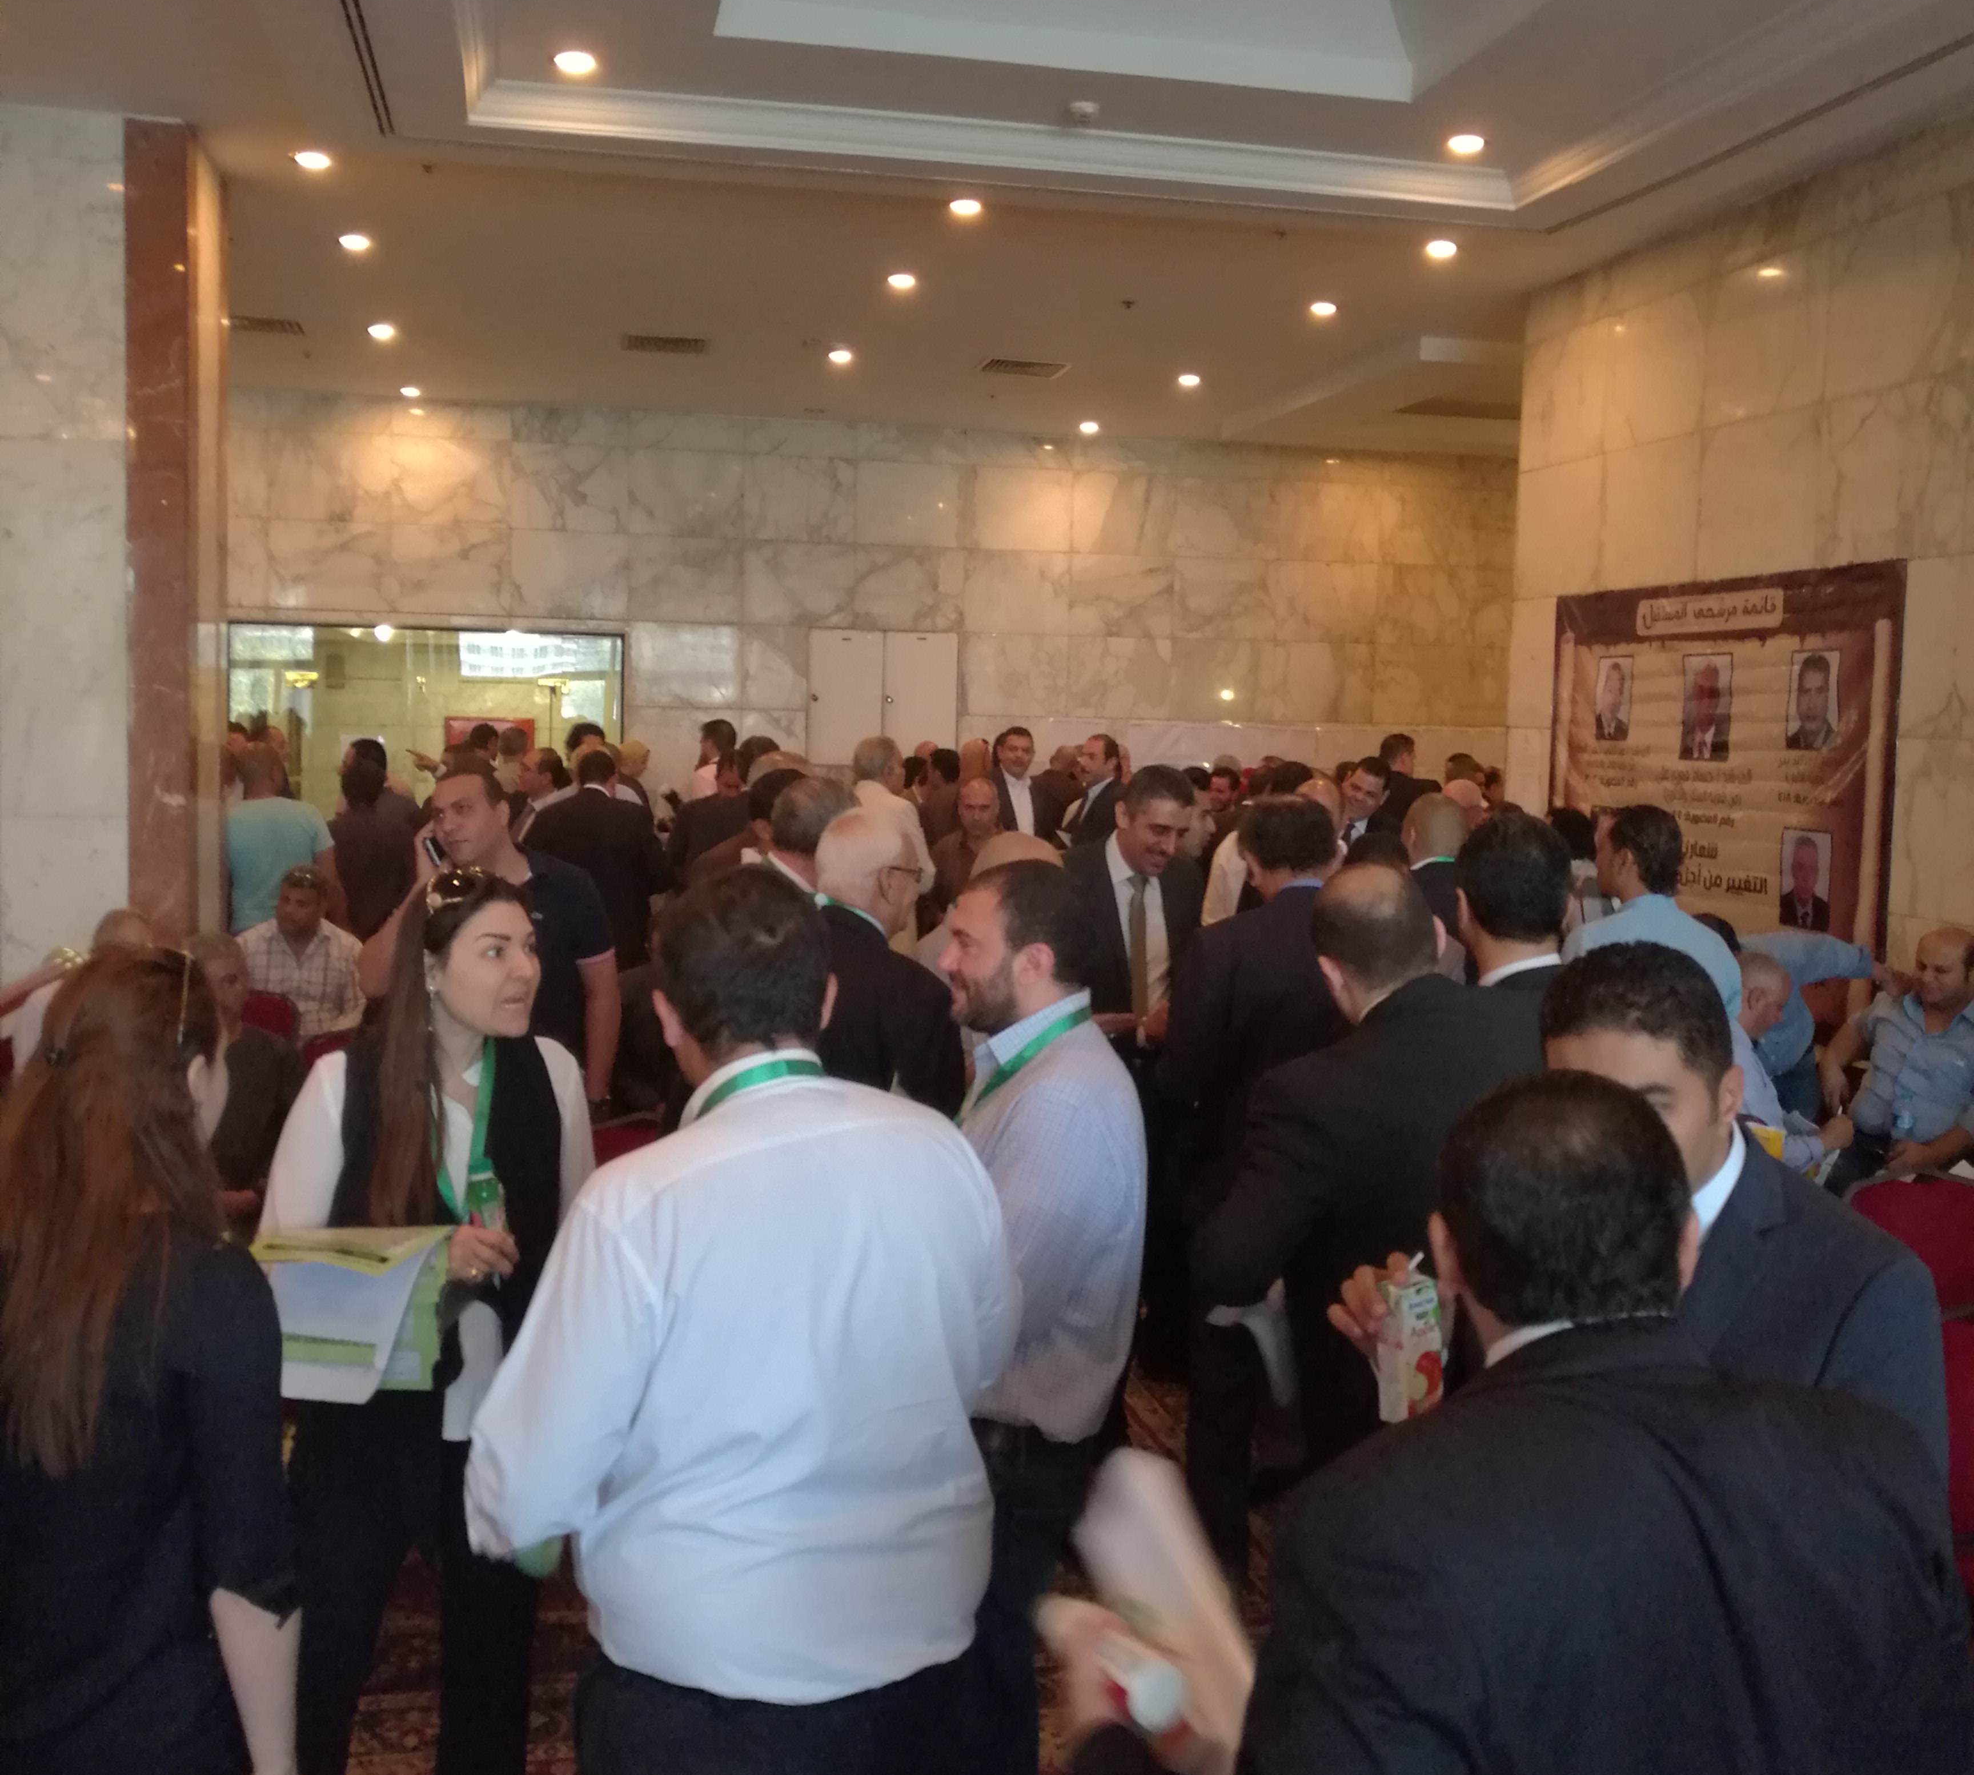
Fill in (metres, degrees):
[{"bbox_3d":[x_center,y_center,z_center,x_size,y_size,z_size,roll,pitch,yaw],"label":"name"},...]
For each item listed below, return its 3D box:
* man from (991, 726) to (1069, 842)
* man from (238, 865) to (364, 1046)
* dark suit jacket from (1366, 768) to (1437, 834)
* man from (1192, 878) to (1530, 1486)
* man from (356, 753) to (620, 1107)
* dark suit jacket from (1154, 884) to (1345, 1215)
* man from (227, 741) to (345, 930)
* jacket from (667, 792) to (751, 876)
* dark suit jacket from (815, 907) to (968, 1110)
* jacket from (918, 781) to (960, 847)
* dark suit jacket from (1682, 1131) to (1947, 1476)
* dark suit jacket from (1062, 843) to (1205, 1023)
[{"bbox_3d":[0.191,0.158,9.800,0.520,1.790,0.340,3,5,20],"label":"man"},{"bbox_3d":[-2.298,0.595,6.900,0.560,1.290,0.750,0,5,-14],"label":"man"},{"bbox_3d":[2.296,-0.272,11.416,0.540,0.740,0.360,4,5,23],"label":"dark suit jacket"},{"bbox_3d":[0.609,0.812,3.051,0.570,1.680,0.430,0,5,-18],"label":"man"},{"bbox_3d":[-1.126,0.581,4.643,0.560,1.765,0.420,3,5,14],"label":"man"},{"bbox_3d":[0.615,0.351,4.250,0.560,0.730,0.360,-1,5,-22],"label":"dark suit jacket"},{"bbox_3d":[-2.703,0.309,7.700,0.560,1.710,0.340,0,5,-13],"label":"man"},{"bbox_3d":[-1.068,-0.064,8.500,0.540,0.730,0.340,1,5,-6],"label":"jacket"},{"bbox_3d":[-0.285,0.389,3.867,0.500,0.730,0.340,5,6,37],"label":"dark suit jacket"},{"bbox_3d":[-0.230,-0.138,10.200,0.500,0.720,0.320,-2,6,-37],"label":"jacket"},{"bbox_3d":[0.637,0.614,2.001,0.540,0.720,0.360,4,5,23],"label":"dark suit jacket"},{"bbox_3d":[0.315,0.294,4.618,0.500,0.740,0.360,-1,6,-30],"label":"dark suit jacket"}]

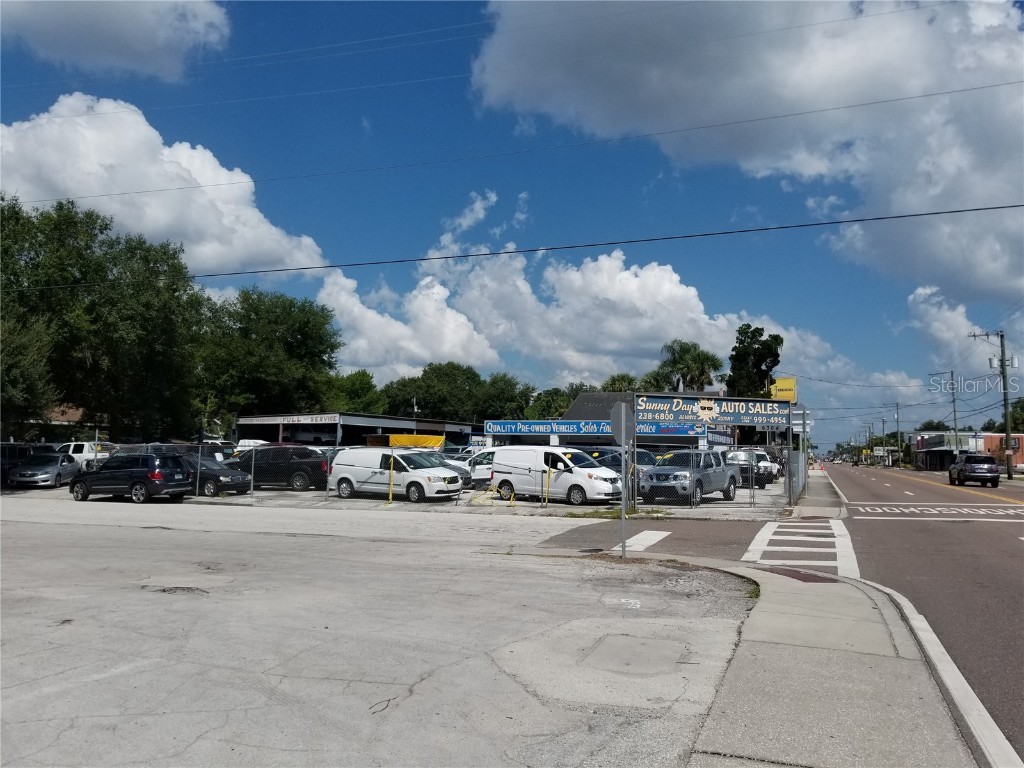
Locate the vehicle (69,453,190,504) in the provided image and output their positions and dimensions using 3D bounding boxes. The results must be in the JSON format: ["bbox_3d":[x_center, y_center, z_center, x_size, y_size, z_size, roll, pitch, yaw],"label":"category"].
[{"bbox_3d":[-13.724,3.355,27.500,4.530,1.680,1.850,-2,-6,22],"label":"vehicle"}]

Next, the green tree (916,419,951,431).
[{"bbox_3d":[68.466,9.599,124.689,6.499,8.013,6.499,0,-5,0],"label":"green tree"}]

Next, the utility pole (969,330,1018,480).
[{"bbox_3d":[34.400,1.568,54.607,2.900,10.500,0.700,-2,-6,22],"label":"utility pole"}]

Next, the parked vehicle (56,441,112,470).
[{"bbox_3d":[-21.642,4.072,39.584,5.600,1.940,2.010,-2,-6,25],"label":"parked vehicle"}]

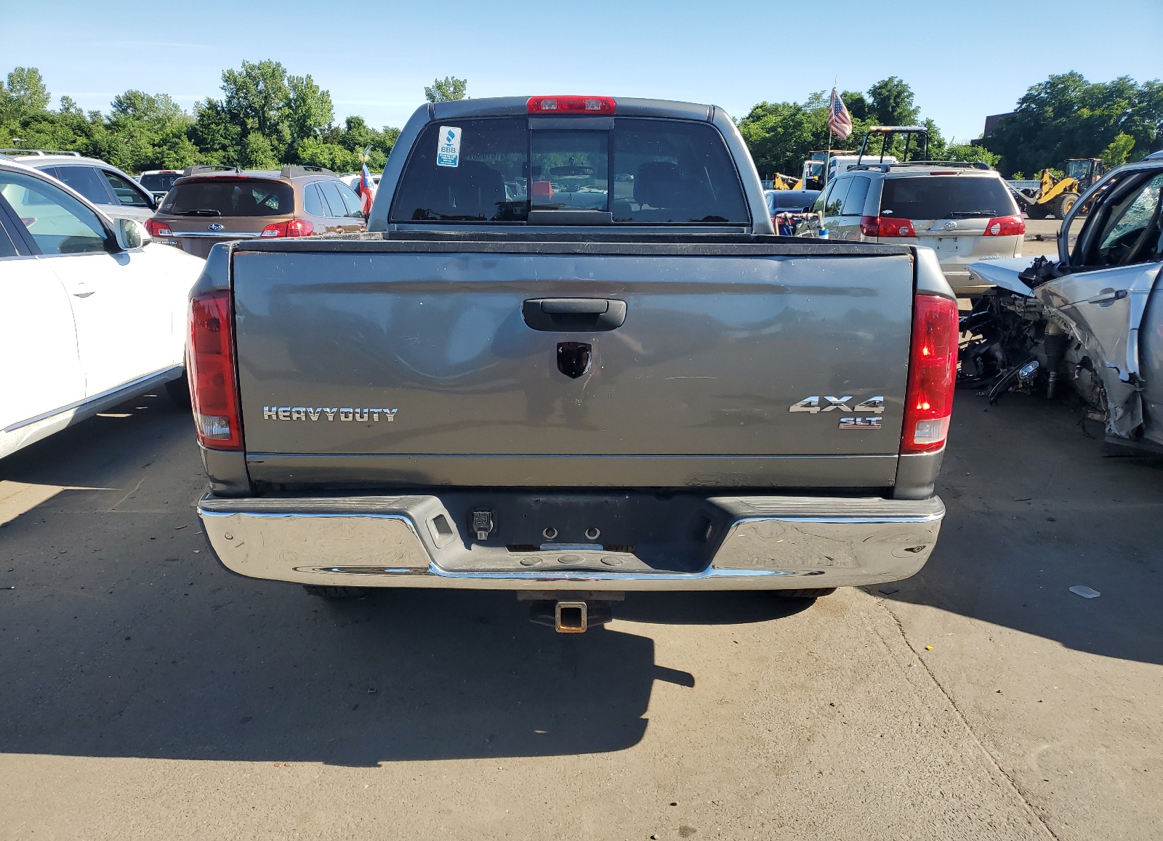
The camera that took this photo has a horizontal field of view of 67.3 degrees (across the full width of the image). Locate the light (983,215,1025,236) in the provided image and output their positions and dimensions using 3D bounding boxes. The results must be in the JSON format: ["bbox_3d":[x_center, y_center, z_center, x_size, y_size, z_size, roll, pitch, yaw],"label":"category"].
[{"bbox_3d":[4.917,-2.296,10.252,0.500,0.240,0.280,0,15,0],"label":"light"}]

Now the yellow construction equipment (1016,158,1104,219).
[{"bbox_3d":[24.485,-11.815,44.457,5.700,3.000,2.300,-3,15,-11],"label":"yellow construction equipment"}]

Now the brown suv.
[{"bbox_3d":[-4.204,-2.671,12.324,1.820,1.660,4.800,0,15,-1],"label":"brown suv"}]

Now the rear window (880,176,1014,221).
[{"bbox_3d":[4.283,-2.606,10.203,1.580,0.550,0.200,0,15,0],"label":"rear window"}]

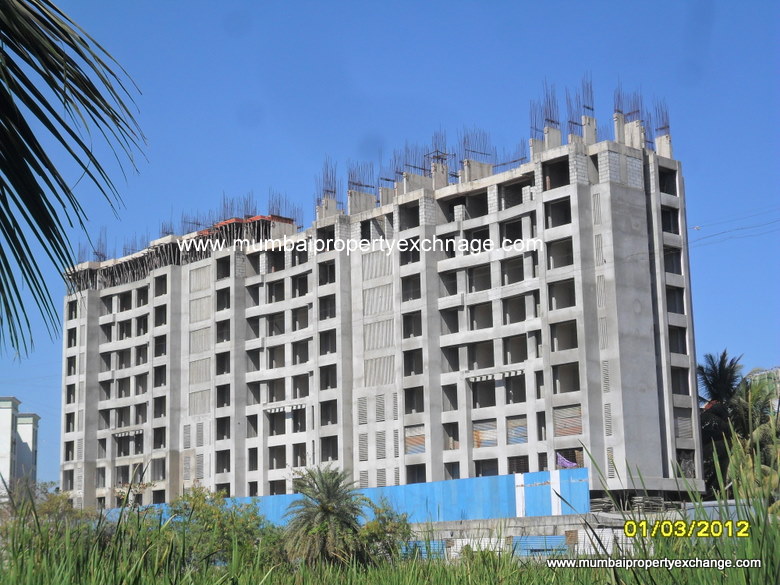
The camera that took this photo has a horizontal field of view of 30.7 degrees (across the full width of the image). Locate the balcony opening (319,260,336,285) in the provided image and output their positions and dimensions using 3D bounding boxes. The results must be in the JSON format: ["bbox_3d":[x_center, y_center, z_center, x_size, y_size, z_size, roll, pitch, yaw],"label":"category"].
[{"bbox_3d":[-5.231,-1.627,121.311,0.300,2.009,2.103,9,-15,-42],"label":"balcony opening"}]

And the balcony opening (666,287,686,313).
[{"bbox_3d":[20.322,0.573,101.688,2.010,1.979,0.350,8,-15,-41],"label":"balcony opening"}]

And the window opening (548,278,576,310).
[{"bbox_3d":[11.980,0.180,97.941,0.450,1.972,2.455,9,-15,-42],"label":"window opening"}]

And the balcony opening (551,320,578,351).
[{"bbox_3d":[12.043,3.026,97.389,0.450,1.972,2.446,9,-15,-42],"label":"balcony opening"}]

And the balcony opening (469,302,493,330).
[{"bbox_3d":[7.089,1.851,106.479,0.700,1.899,2.398,9,-15,-42],"label":"balcony opening"}]

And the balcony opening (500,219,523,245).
[{"bbox_3d":[9.378,-4.451,106.386,0.800,2.057,2.209,9,-15,-42],"label":"balcony opening"}]

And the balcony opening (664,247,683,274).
[{"bbox_3d":[20.843,-2.362,105.062,2.077,1.992,0.300,9,-15,-42],"label":"balcony opening"}]

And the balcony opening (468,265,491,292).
[{"bbox_3d":[7.021,-1.036,107.089,0.700,1.956,2.348,9,-15,-42],"label":"balcony opening"}]

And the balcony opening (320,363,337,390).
[{"bbox_3d":[-4.902,7.015,116.413,0.350,1.967,2.119,9,-15,-42],"label":"balcony opening"}]

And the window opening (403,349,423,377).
[{"bbox_3d":[1.974,5.548,111.950,0.300,2.010,2.090,9,-15,-43],"label":"window opening"}]

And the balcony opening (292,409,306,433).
[{"bbox_3d":[-7.470,11.124,122.758,0.900,2.010,1.790,9,-15,-42],"label":"balcony opening"}]

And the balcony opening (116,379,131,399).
[{"bbox_3d":[-26.520,9.704,143.678,0.900,1.930,2.320,9,-15,-42],"label":"balcony opening"}]

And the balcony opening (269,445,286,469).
[{"bbox_3d":[-9.862,14.693,126.060,0.300,2.009,2.500,9,-15,-42],"label":"balcony opening"}]

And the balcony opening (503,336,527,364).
[{"bbox_3d":[9.249,4.199,103.397,0.350,1.959,2.289,9,-15,-42],"label":"balcony opening"}]

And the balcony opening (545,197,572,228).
[{"bbox_3d":[12.199,-5.560,100.704,0.900,1.970,2.430,9,-15,-42],"label":"balcony opening"}]

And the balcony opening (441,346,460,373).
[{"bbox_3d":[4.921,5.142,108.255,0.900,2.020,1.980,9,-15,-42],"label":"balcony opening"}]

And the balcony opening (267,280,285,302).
[{"bbox_3d":[-9.828,-0.050,124.219,0.450,1.972,2.417,9,-15,-42],"label":"balcony opening"}]

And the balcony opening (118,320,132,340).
[{"bbox_3d":[-26.519,3.868,142.953,0.350,1.924,2.410,9,-15,-42],"label":"balcony opening"}]

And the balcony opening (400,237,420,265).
[{"bbox_3d":[1.886,-3.211,111.792,0.800,2.047,2.225,9,-15,-42],"label":"balcony opening"}]

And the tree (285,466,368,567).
[{"bbox_3d":[-3.466,12.651,80.000,5.000,5.800,5.000,-1,-11,-3],"label":"tree"}]

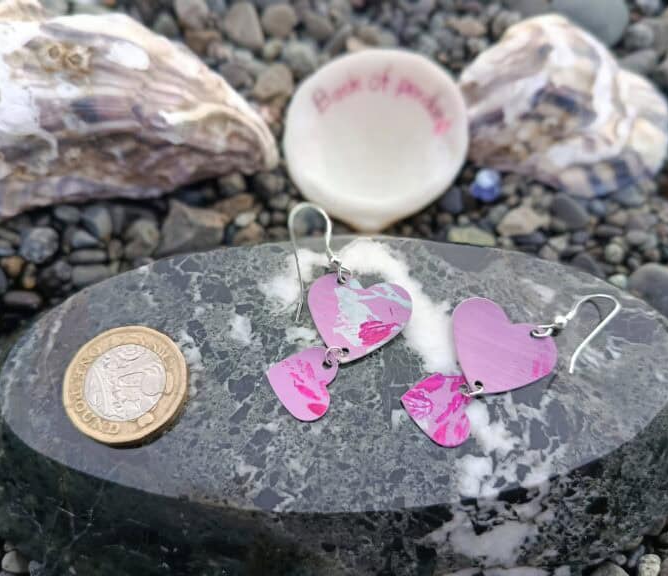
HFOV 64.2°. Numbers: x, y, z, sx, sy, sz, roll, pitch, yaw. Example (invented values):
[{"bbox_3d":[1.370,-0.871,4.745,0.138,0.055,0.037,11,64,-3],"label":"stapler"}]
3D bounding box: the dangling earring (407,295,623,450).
[{"bbox_3d":[0.037,0.010,0.112,0.054,0.005,0.024,-29,69,-18],"label":"dangling earring"}]

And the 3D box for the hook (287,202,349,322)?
[{"bbox_3d":[-0.003,-0.005,0.109,0.011,0.004,0.023,-6,101,-22],"label":"hook"}]

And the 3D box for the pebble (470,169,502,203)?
[{"bbox_3d":[0.048,-0.032,0.169,0.010,0.009,0.010,2,58,-3],"label":"pebble"}]

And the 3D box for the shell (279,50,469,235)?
[{"bbox_3d":[0.013,-0.046,0.165,0.055,0.015,0.053,0,96,3],"label":"shell"}]

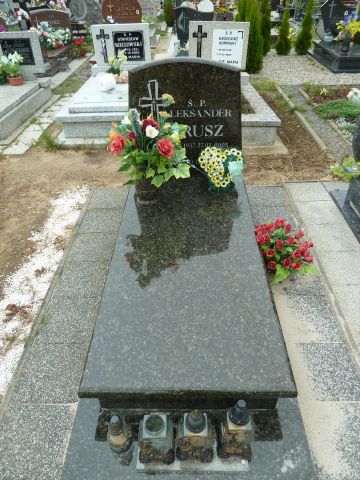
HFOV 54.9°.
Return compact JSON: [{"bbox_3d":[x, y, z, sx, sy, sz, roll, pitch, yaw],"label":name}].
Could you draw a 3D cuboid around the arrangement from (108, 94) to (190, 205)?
[{"bbox_3d":[-0.168,-0.492,2.081,0.460,0.630,0.370,0,38,0],"label":"arrangement"}]

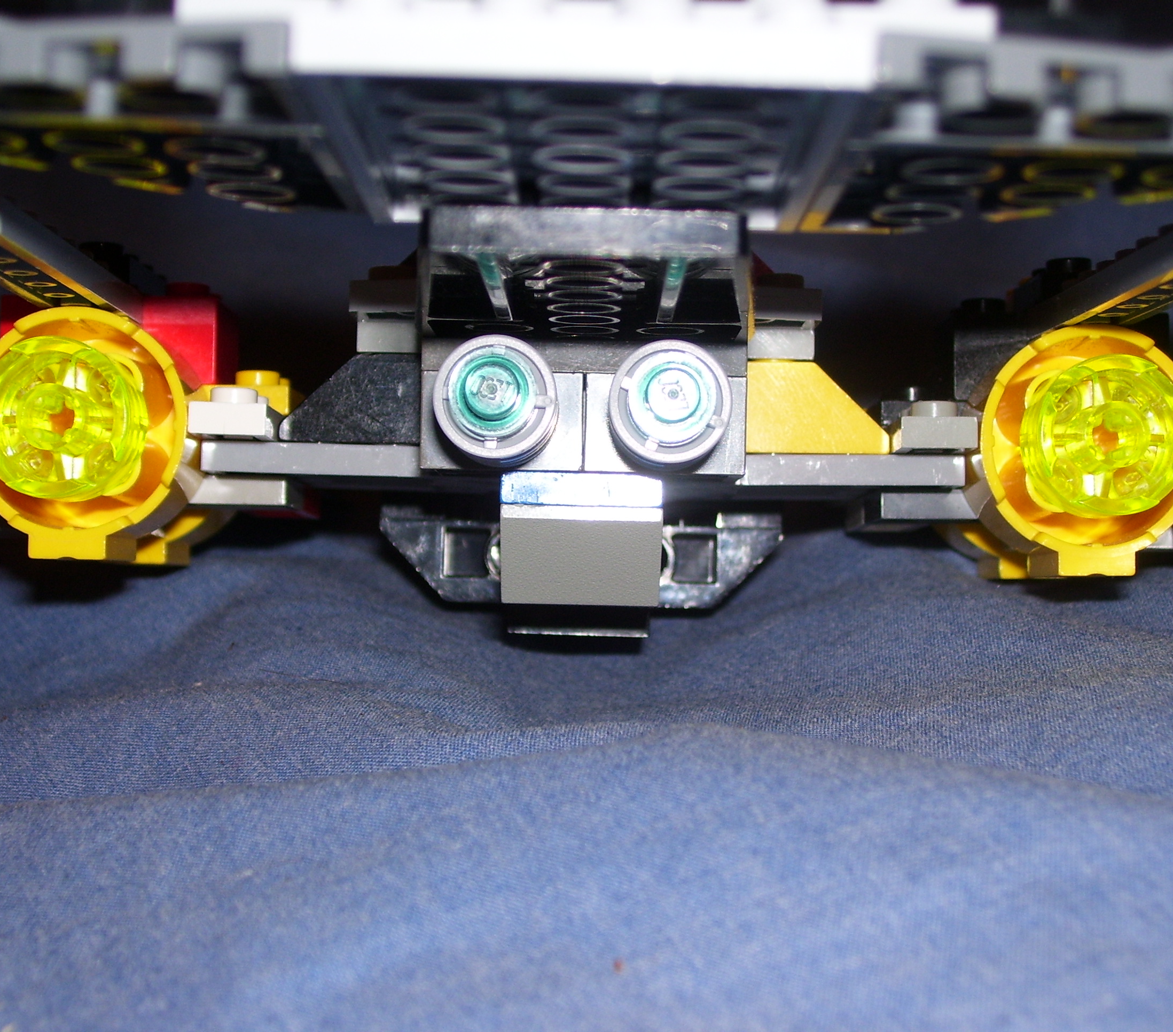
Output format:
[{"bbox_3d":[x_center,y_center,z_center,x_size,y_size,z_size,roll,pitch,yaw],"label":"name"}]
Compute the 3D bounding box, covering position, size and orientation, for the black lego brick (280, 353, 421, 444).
[{"bbox_3d":[-0.024,-0.012,0.246,0.016,0.010,0.010,1,-2,0],"label":"black lego brick"}]

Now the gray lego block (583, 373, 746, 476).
[{"bbox_3d":[0.008,-0.009,0.227,0.016,0.010,0.010,1,-2,0],"label":"gray lego block"}]

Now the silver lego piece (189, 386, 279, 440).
[{"bbox_3d":[-0.037,-0.010,0.240,0.008,0.005,0.015,1,-2,0],"label":"silver lego piece"}]

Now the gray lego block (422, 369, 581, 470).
[{"bbox_3d":[-0.008,-0.009,0.227,0.016,0.010,0.010,1,-2,0],"label":"gray lego block"}]

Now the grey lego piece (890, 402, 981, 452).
[{"bbox_3d":[0.037,-0.009,0.243,0.008,0.005,0.015,1,-2,0],"label":"grey lego piece"}]

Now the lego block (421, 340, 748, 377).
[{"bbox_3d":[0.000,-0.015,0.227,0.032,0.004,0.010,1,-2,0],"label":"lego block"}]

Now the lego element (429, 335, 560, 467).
[{"bbox_3d":[-0.008,-0.011,0.213,0.011,0.011,0.013,1,-2,0],"label":"lego element"}]

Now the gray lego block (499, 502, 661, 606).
[{"bbox_3d":[0.000,0.004,0.229,0.016,0.010,0.016,1,-2,0],"label":"gray lego block"}]

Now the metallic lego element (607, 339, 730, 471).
[{"bbox_3d":[0.008,-0.010,0.213,0.011,0.011,0.013,1,-2,0],"label":"metallic lego element"}]

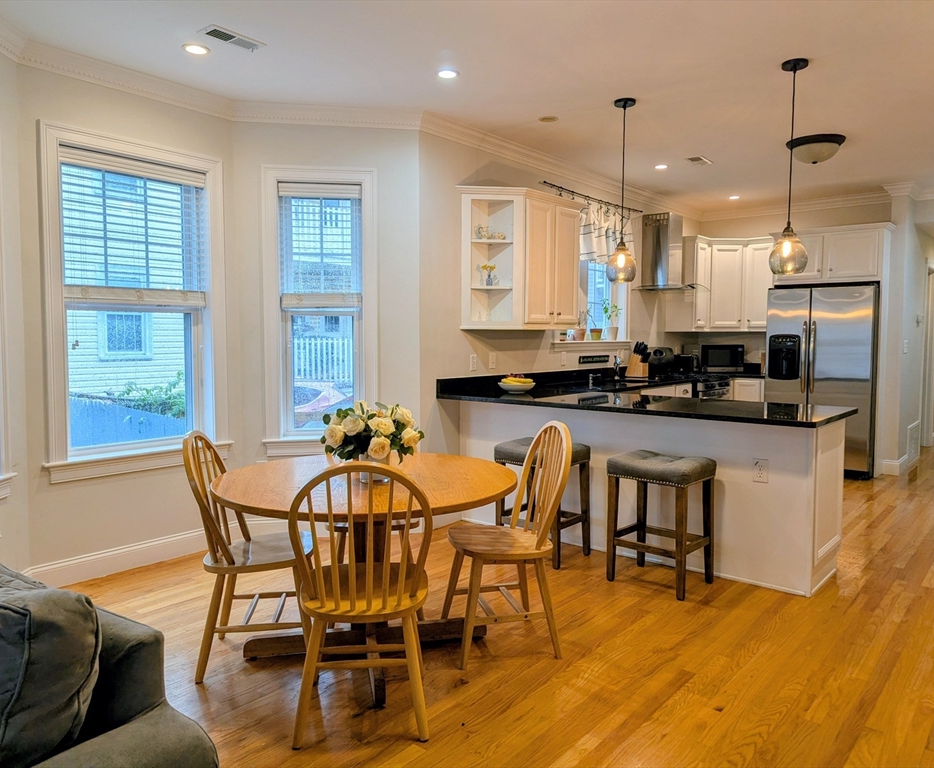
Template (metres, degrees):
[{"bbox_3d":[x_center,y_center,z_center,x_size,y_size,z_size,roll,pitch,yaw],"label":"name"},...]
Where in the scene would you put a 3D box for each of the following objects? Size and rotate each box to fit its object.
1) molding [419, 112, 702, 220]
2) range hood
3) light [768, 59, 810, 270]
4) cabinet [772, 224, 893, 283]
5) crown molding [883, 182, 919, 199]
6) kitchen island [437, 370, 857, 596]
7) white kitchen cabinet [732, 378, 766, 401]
[{"bbox_3d":[1.204,-1.777,6.234,0.075,0.105,4.600,3,5,40],"label":"molding"},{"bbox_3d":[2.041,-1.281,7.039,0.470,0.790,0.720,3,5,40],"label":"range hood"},{"bbox_3d":[1.707,-1.123,3.716,0.190,1.098,0.190,3,5,40],"label":"light"},{"bbox_3d":[3.611,-1.240,6.955,0.980,0.520,0.550,3,5,40],"label":"cabinet"},{"bbox_3d":[4.084,-1.812,6.653,0.270,0.105,0.200,3,5,40],"label":"crown molding"},{"bbox_3d":[0.989,0.549,4.384,2.352,0.920,0.879,3,5,40],"label":"kitchen island"},{"bbox_3d":[3.127,0.382,7.599,0.420,0.880,0.600,3,5,40],"label":"white kitchen cabinet"}]

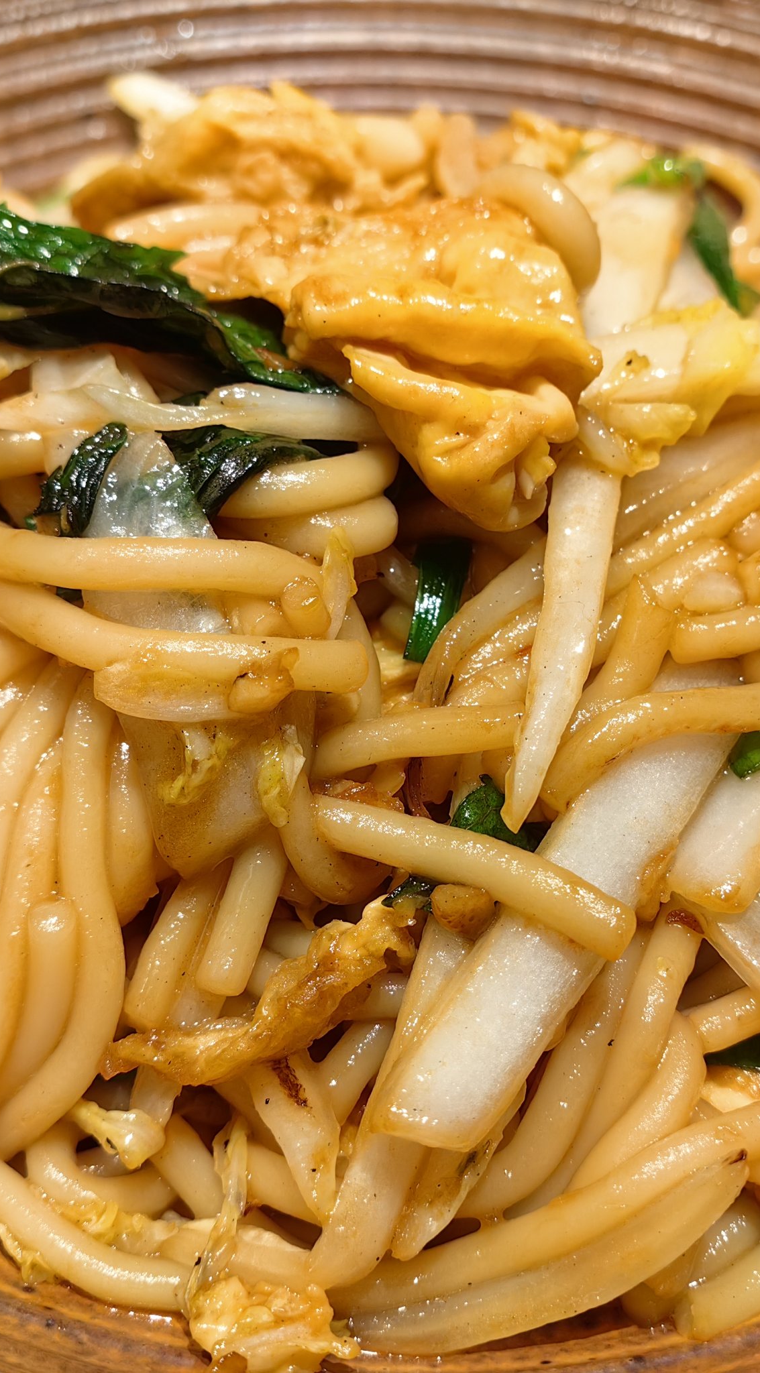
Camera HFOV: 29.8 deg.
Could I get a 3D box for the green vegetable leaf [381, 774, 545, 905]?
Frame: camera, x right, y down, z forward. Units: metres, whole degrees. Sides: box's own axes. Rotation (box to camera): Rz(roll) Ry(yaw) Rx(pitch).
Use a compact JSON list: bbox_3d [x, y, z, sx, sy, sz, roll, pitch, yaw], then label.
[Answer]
[{"bbox_3d":[0.010,0.018,0.172,0.022,0.007,0.010,-28,55,-22],"label":"green vegetable leaf"}]

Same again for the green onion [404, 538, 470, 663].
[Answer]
[{"bbox_3d":[0.007,-0.011,0.182,0.006,0.004,0.018,9,50,8],"label":"green onion"}]

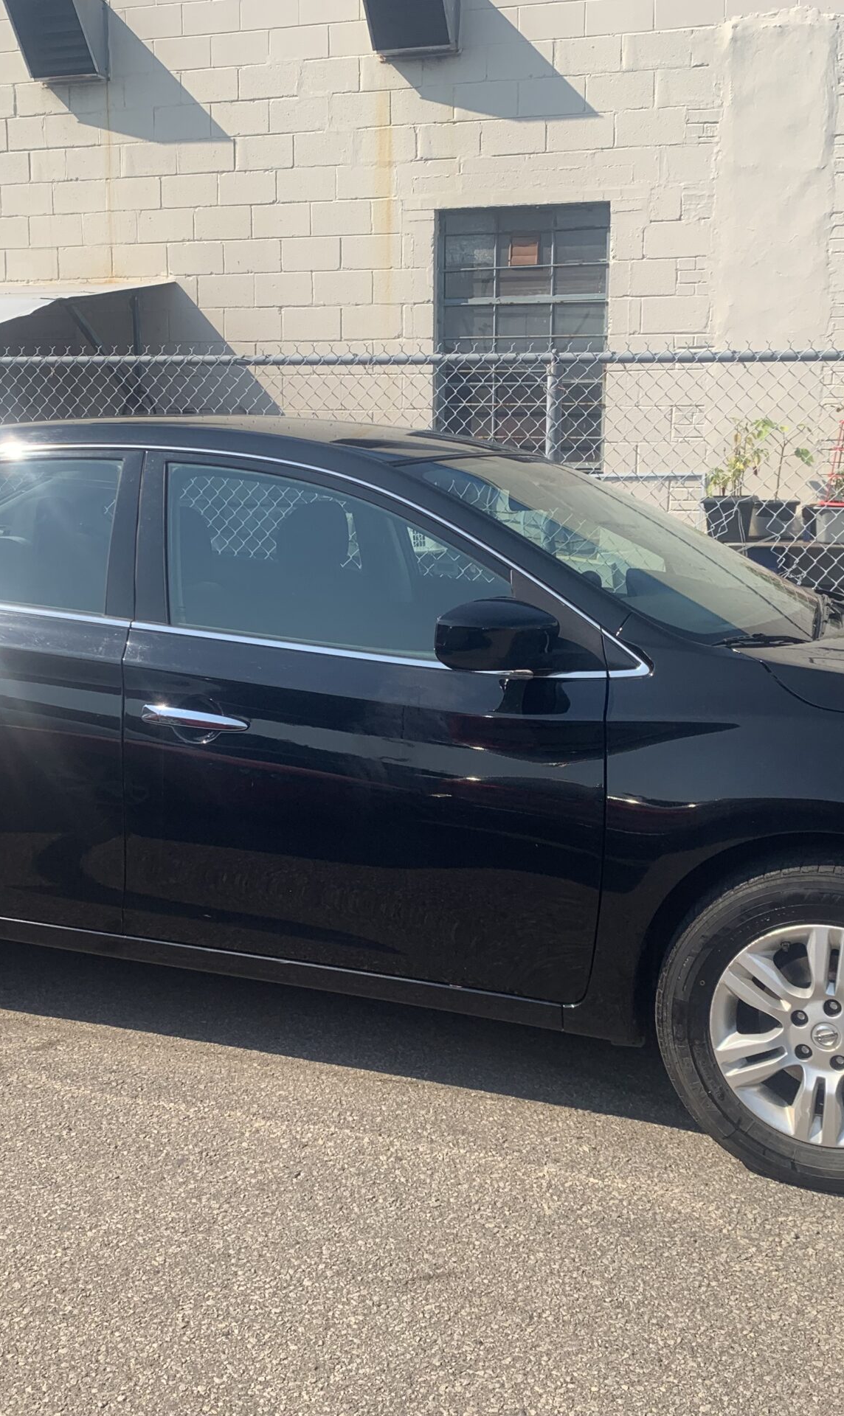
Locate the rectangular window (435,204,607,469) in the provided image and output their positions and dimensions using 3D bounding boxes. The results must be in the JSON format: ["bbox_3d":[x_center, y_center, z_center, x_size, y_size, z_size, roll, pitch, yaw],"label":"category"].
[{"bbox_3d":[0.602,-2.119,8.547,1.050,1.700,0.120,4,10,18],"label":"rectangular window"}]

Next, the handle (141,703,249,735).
[{"bbox_3d":[-0.501,0.019,3.122,0.272,0.048,0.050,5,10,21],"label":"handle"}]

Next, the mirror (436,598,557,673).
[{"bbox_3d":[0.154,-0.145,2.774,0.220,0.152,0.230,5,10,21],"label":"mirror"}]

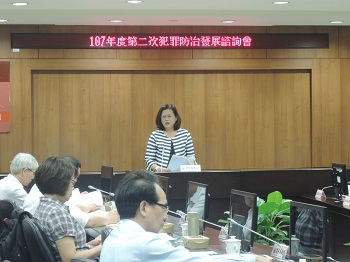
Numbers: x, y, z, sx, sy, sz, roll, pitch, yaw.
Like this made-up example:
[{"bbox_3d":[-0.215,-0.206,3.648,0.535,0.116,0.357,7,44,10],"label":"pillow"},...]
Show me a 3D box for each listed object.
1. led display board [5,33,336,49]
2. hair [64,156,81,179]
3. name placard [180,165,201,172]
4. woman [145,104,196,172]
[{"bbox_3d":[-0.025,-1.017,13.737,3.623,0.181,0.080,-1,1,-8],"label":"led display board"},{"bbox_3d":[-0.656,0.243,7.200,0.220,0.200,0.180,12,-4,-21],"label":"hair"},{"bbox_3d":[0.153,0.360,11.600,0.200,0.066,0.050,0,1,-5],"label":"name placard"},{"bbox_3d":[-0.038,0.538,12.008,0.510,1.600,0.360,0,1,0],"label":"woman"}]

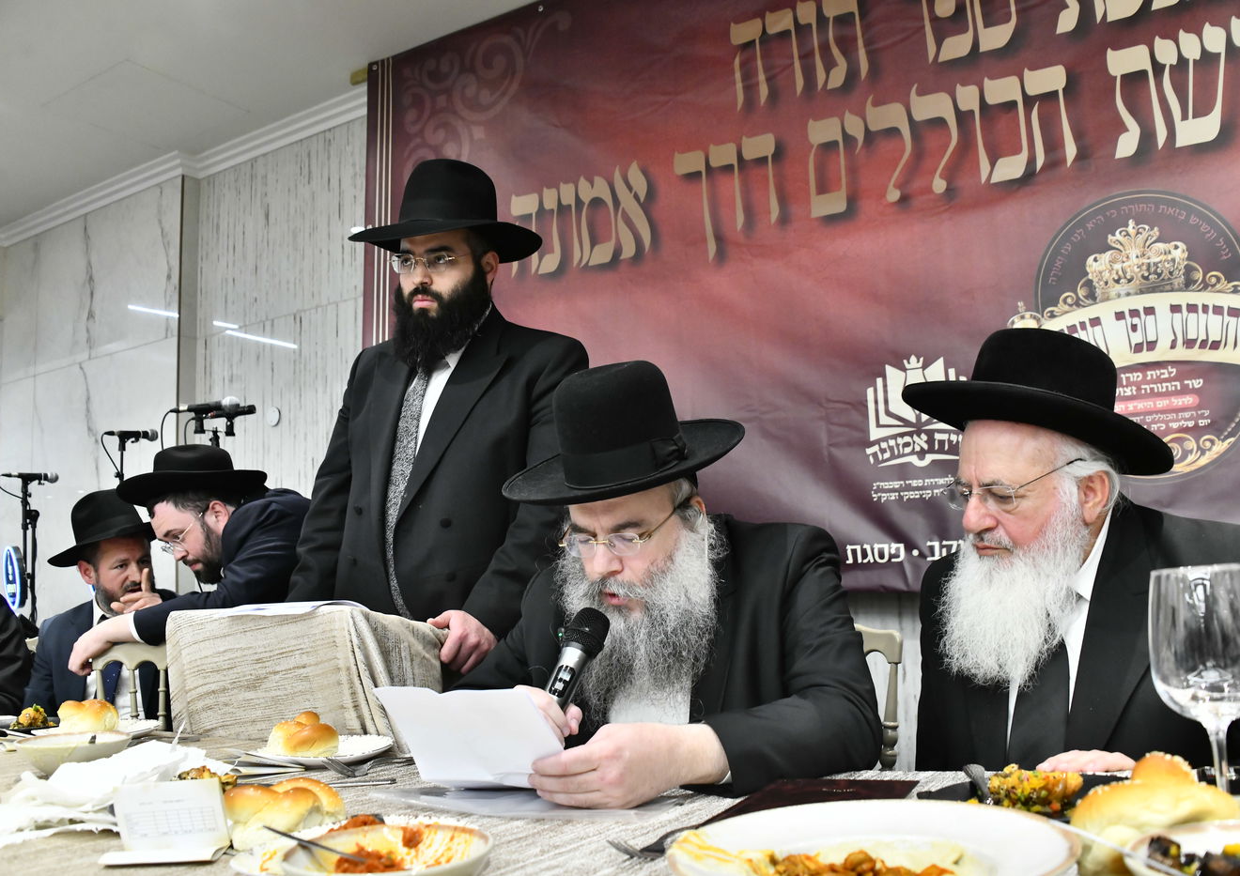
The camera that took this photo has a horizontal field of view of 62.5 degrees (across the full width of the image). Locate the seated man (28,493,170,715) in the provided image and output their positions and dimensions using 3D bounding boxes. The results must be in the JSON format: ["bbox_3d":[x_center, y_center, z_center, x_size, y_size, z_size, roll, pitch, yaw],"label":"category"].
[{"bbox_3d":[-1.303,0.741,2.527,0.520,1.247,0.750,0,-8,-14],"label":"seated man"}]

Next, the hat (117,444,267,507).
[{"bbox_3d":[-1.044,0.093,2.500,0.370,0.135,0.330,-4,-5,-29],"label":"hat"}]

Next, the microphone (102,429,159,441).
[{"bbox_3d":[-1.815,-0.012,3.800,0.200,0.052,0.052,3,-9,-35],"label":"microphone"}]

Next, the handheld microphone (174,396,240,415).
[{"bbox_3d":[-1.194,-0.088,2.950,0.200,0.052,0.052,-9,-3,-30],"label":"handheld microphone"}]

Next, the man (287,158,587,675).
[{"bbox_3d":[-0.285,0.336,1.869,0.580,1.802,0.420,-7,-9,30],"label":"man"}]

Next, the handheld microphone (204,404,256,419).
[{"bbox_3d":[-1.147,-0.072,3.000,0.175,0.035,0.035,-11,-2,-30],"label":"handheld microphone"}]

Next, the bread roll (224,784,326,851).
[{"bbox_3d":[-0.281,0.310,0.835,0.080,0.050,0.090,-6,-8,26],"label":"bread roll"}]

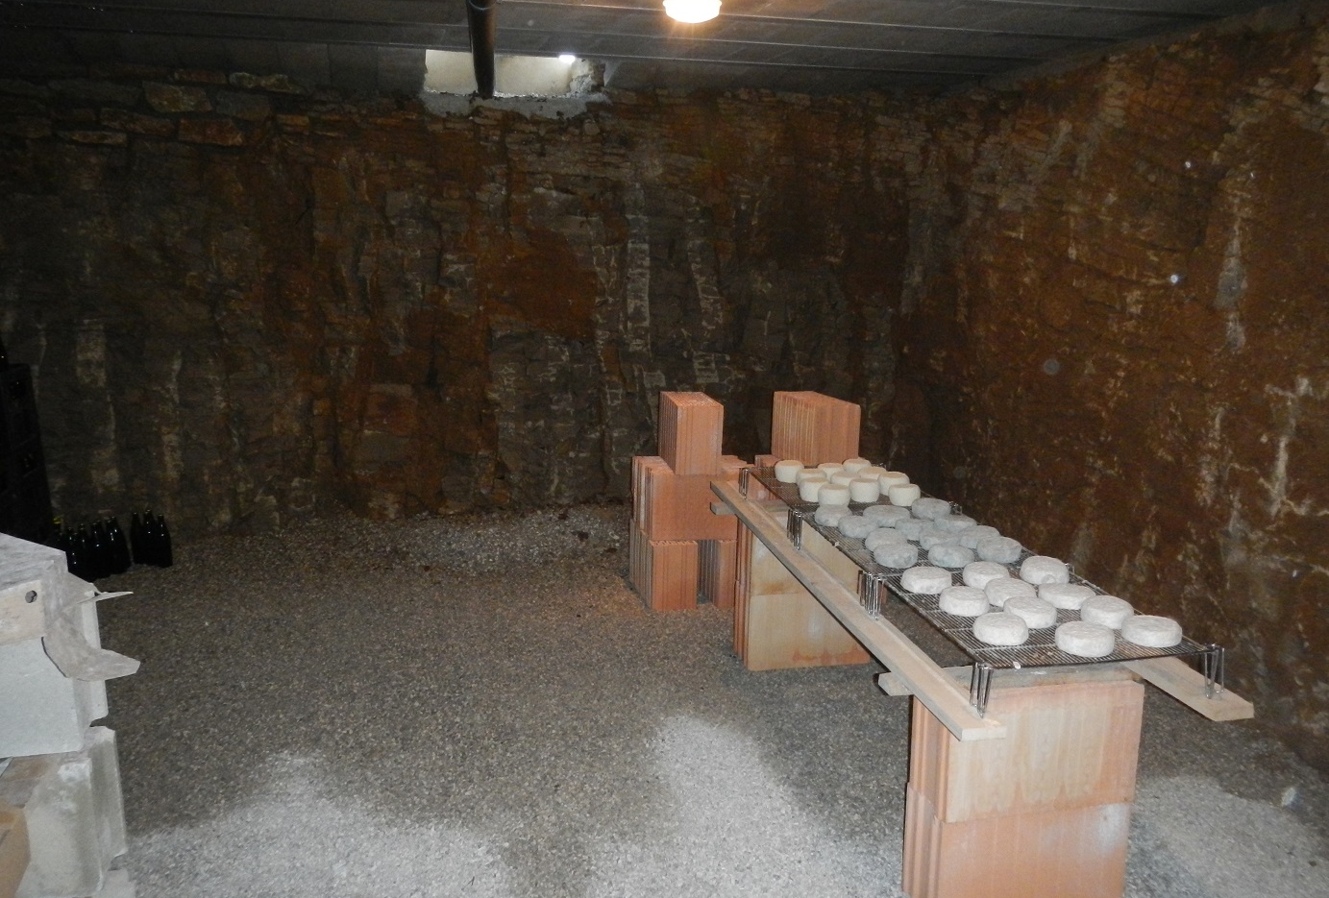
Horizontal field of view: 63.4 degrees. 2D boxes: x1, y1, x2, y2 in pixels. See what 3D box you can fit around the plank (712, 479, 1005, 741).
[{"bbox_3d":[0.446,0.368,3.296,0.095,0.025,2.246,-1,11,-11],"label":"plank"}]

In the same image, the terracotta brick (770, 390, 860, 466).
[{"bbox_3d":[0.676,-0.077,4.899,0.205,0.302,0.465,-3,12,-18],"label":"terracotta brick"}]

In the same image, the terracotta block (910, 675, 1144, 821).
[{"bbox_3d":[0.894,0.712,2.665,0.500,0.304,0.200,-2,12,-13],"label":"terracotta block"}]

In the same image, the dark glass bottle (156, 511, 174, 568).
[{"bbox_3d":[-2.519,0.451,5.395,0.083,0.288,0.083,1,12,0],"label":"dark glass bottle"}]

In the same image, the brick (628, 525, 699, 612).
[{"bbox_3d":[-0.011,0.526,5.024,0.200,0.304,0.490,-2,12,-14],"label":"brick"}]

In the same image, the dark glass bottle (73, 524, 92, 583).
[{"bbox_3d":[-2.801,0.495,5.170,0.083,0.288,0.083,1,12,0],"label":"dark glass bottle"}]

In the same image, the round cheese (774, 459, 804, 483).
[{"bbox_3d":[0.455,0.079,3.912,0.109,0.064,0.109,1,11,0],"label":"round cheese"}]

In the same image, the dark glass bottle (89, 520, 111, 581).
[{"bbox_3d":[-2.747,0.487,5.211,0.083,0.288,0.083,1,12,0],"label":"dark glass bottle"}]

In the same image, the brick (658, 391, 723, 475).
[{"bbox_3d":[0.115,-0.078,4.939,0.205,0.302,0.465,-1,11,-10],"label":"brick"}]

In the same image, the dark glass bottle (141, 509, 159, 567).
[{"bbox_3d":[-2.599,0.444,5.426,0.083,0.288,0.083,1,12,0],"label":"dark glass bottle"}]

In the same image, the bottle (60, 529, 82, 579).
[{"bbox_3d":[-2.775,0.522,5.040,0.083,0.288,0.083,1,12,0],"label":"bottle"}]

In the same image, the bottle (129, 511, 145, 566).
[{"bbox_3d":[-2.659,0.444,5.425,0.078,0.275,0.078,1,11,0],"label":"bottle"}]

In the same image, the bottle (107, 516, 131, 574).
[{"bbox_3d":[-2.692,0.467,5.293,0.085,0.280,0.085,1,11,0],"label":"bottle"}]

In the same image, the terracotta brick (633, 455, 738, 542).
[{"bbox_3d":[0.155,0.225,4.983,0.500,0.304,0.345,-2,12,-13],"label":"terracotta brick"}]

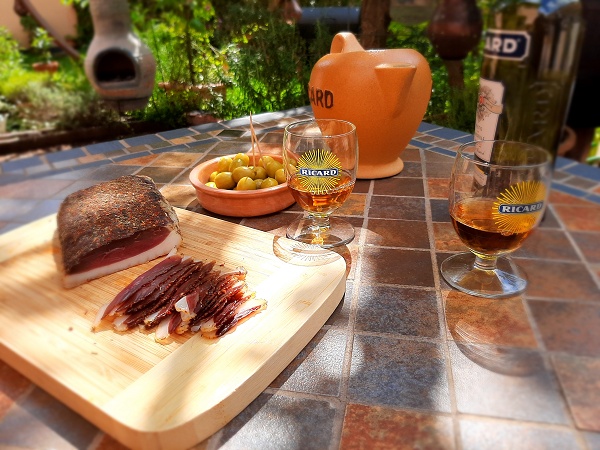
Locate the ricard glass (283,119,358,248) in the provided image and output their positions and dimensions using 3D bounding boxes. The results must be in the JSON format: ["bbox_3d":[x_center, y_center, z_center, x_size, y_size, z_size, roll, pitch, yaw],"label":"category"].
[{"bbox_3d":[0.018,-0.036,0.397,0.065,0.101,0.065,-1,28,3],"label":"ricard glass"}]

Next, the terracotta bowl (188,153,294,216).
[{"bbox_3d":[-0.056,-0.044,0.489,0.117,0.035,0.117,-2,28,1],"label":"terracotta bowl"}]

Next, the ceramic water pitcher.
[{"bbox_3d":[0.081,-0.140,0.535,0.137,0.151,0.152,-10,29,-14],"label":"ceramic water pitcher"}]

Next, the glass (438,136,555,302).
[{"bbox_3d":[0.140,-0.004,0.328,0.065,0.101,0.065,-13,30,-19],"label":"glass"}]

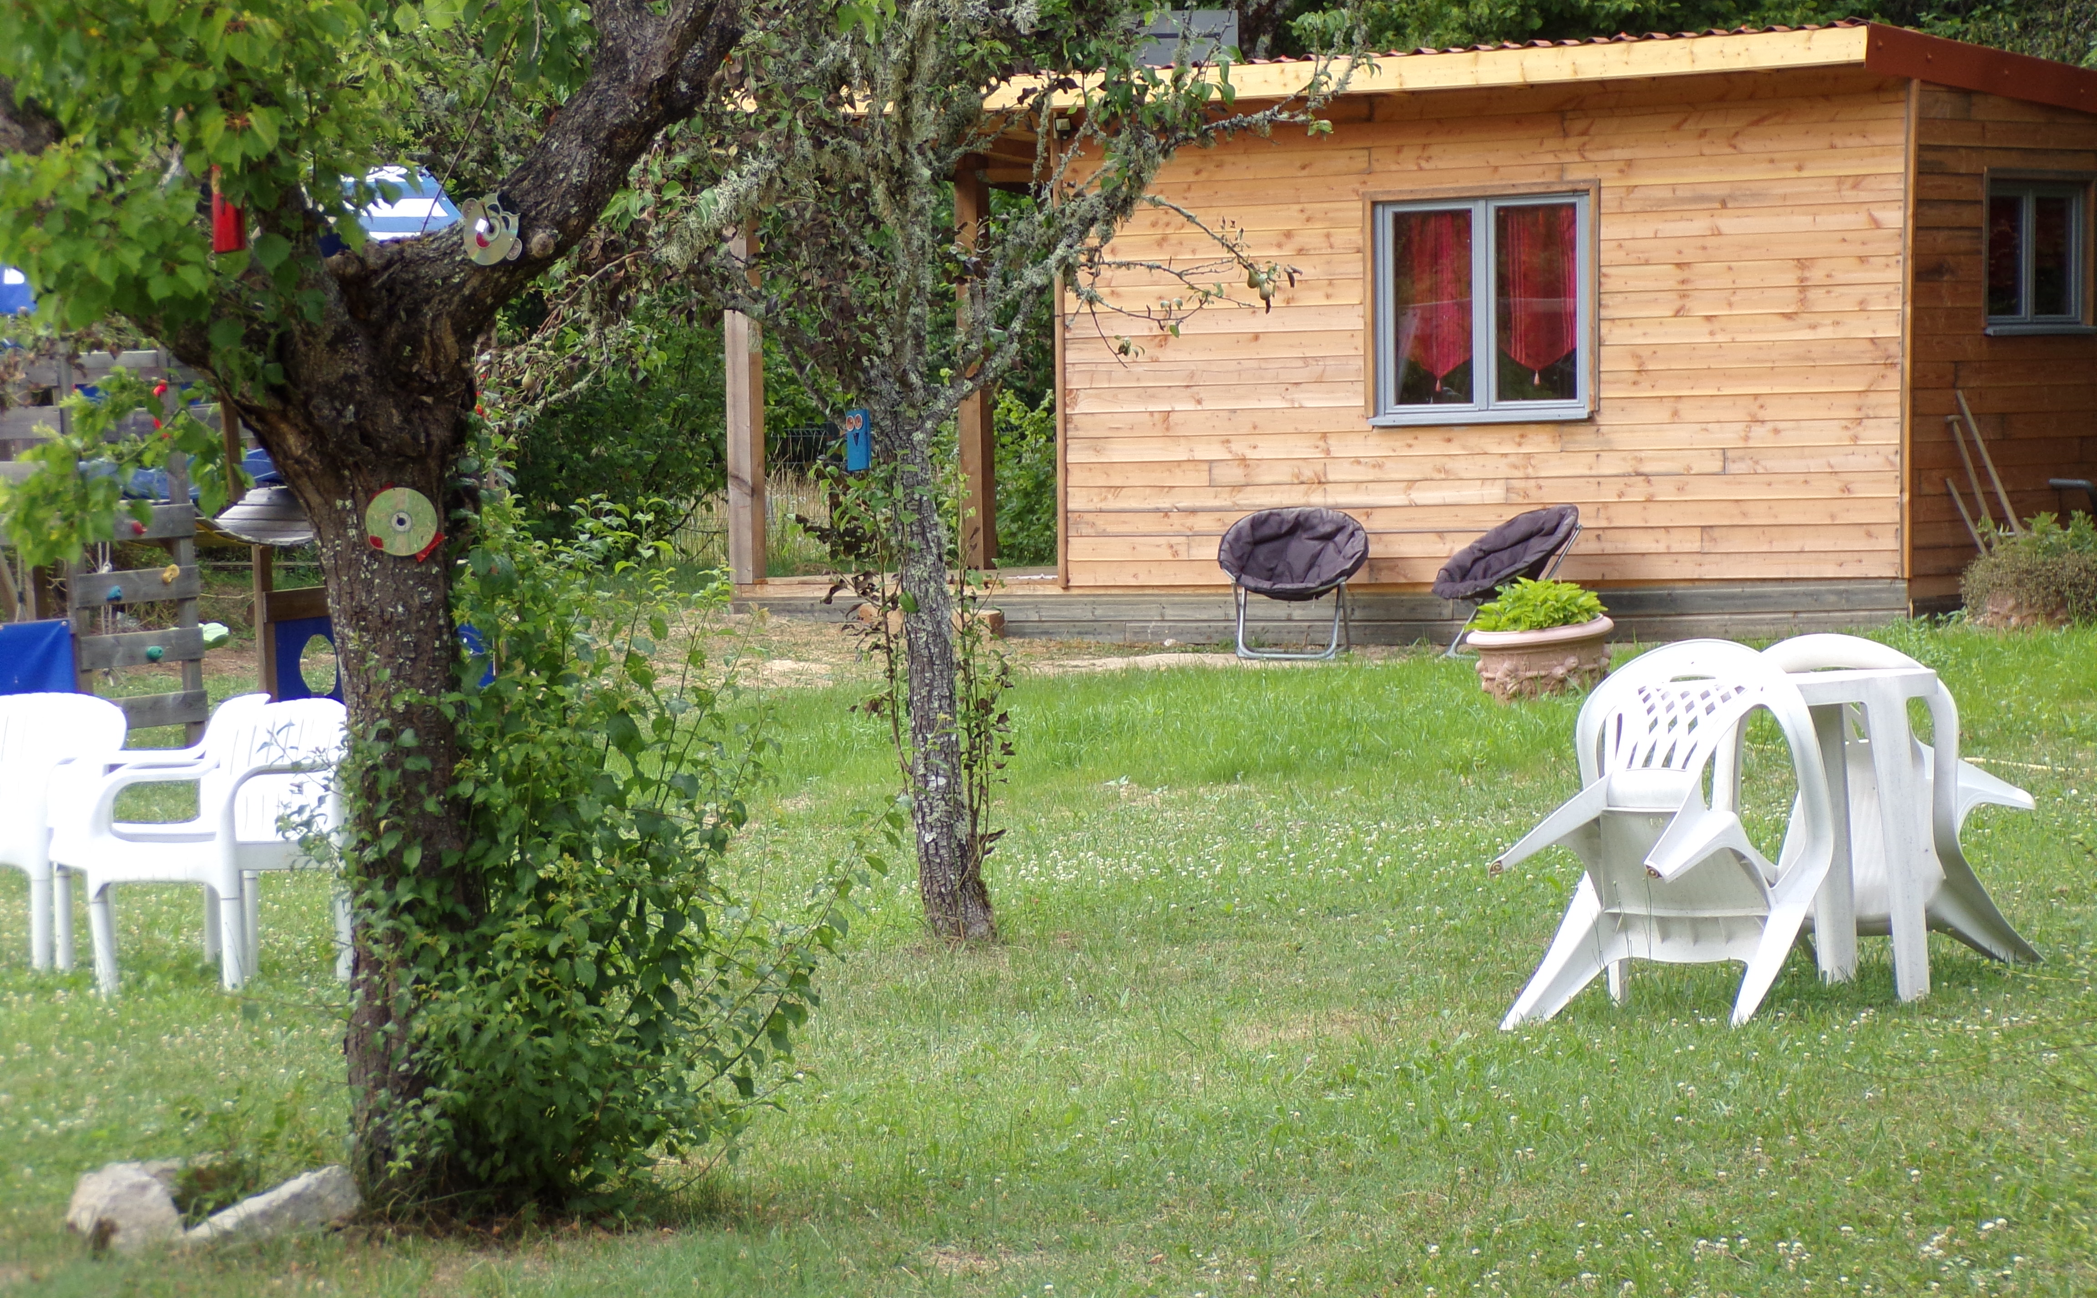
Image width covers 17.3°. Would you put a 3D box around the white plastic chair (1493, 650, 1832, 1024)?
[{"bbox_3d":[1.355,0.426,15.182,0.560,0.530,0.800,0,34,30],"label":"white plastic chair"}]

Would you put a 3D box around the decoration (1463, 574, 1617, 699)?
[{"bbox_3d":[2.103,-0.032,29.600,0.630,0.540,0.630,-5,3,0],"label":"decoration"}]

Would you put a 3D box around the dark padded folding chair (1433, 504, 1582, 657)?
[{"bbox_3d":[2.336,-0.347,35.300,0.710,0.770,0.770,-2,2,-29],"label":"dark padded folding chair"}]

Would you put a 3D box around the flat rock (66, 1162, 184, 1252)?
[{"bbox_3d":[-1.517,0.918,11.350,0.190,0.140,0.190,-1,2,0],"label":"flat rock"}]

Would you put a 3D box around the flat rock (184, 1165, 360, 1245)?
[{"bbox_3d":[-1.286,0.921,11.450,0.290,0.120,0.160,-1,2,14],"label":"flat rock"}]

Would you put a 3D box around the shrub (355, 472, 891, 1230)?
[{"bbox_3d":[-0.735,0.343,11.800,0.920,1.200,0.800,-1,2,0],"label":"shrub"}]

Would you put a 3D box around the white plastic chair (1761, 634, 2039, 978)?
[{"bbox_3d":[1.869,0.369,15.594,0.560,0.530,0.800,-2,-26,28],"label":"white plastic chair"}]

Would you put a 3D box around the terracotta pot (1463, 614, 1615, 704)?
[{"bbox_3d":[2.107,0.063,29.600,0.620,0.360,0.620,-5,3,0],"label":"terracotta pot"}]

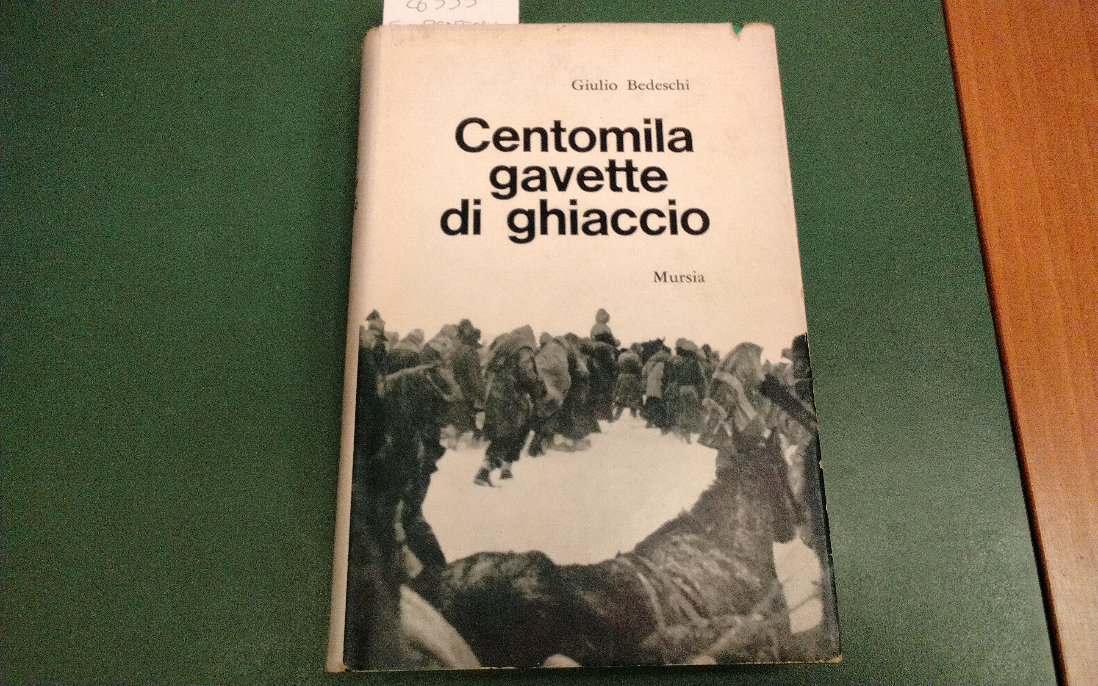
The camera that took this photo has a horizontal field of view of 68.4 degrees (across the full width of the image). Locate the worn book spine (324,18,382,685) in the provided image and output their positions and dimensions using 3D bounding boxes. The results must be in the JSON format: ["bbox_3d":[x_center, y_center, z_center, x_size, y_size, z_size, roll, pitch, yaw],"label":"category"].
[{"bbox_3d":[-0.064,-0.006,0.273,0.013,0.028,0.215,-1,75,-1],"label":"worn book spine"}]

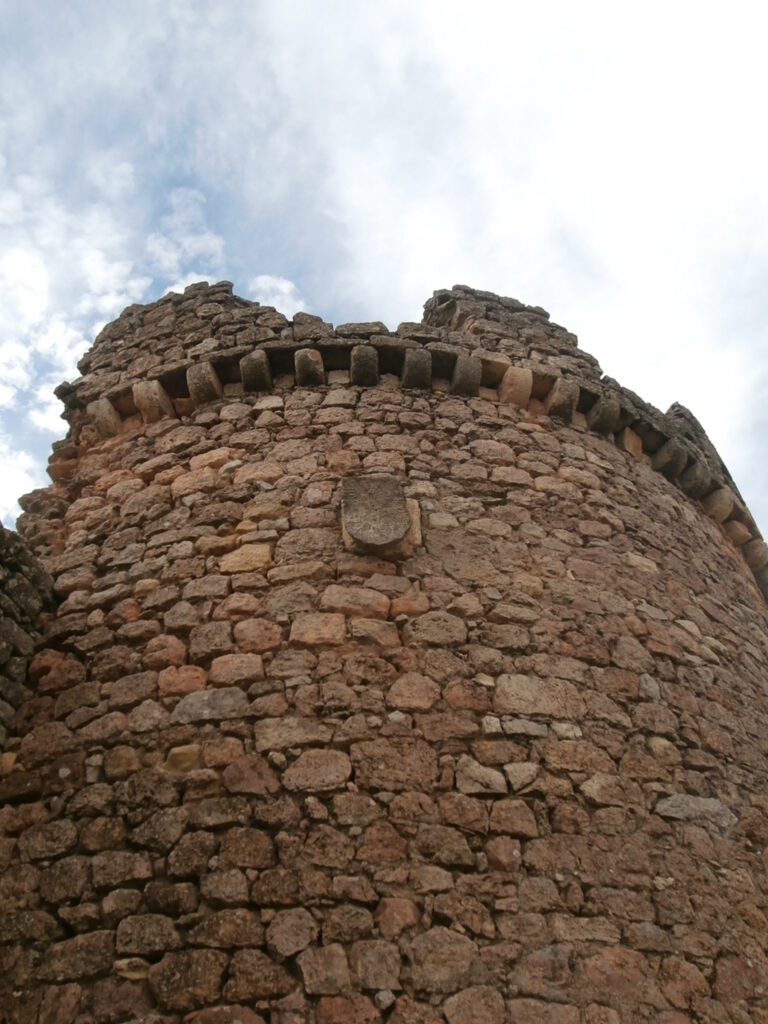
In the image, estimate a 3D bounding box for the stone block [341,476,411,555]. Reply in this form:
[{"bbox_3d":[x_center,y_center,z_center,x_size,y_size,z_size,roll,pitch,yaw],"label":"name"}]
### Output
[{"bbox_3d":[-0.071,0.069,7.777,0.585,0.760,0.200,1,-40,-1],"label":"stone block"}]

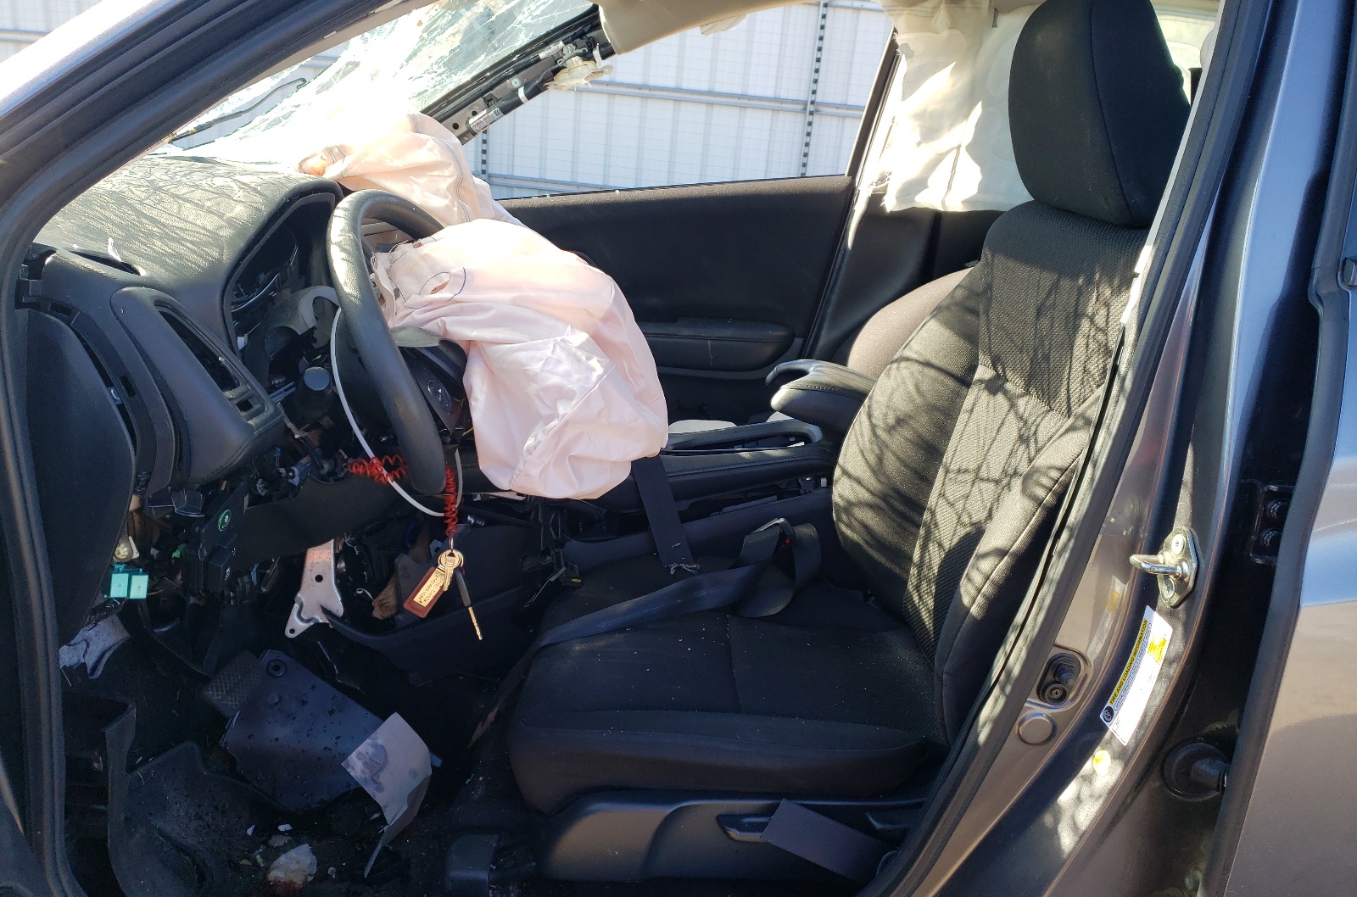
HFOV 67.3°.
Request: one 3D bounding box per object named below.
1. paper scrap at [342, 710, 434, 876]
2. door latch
[{"bbox_3d":[-0.337,0.398,1.182,0.090,0.120,0.085,5,19,-2],"label":"paper scrap"},{"bbox_3d":[0.389,0.093,0.814,0.039,0.066,0.043,5,19,-2],"label":"door latch"}]

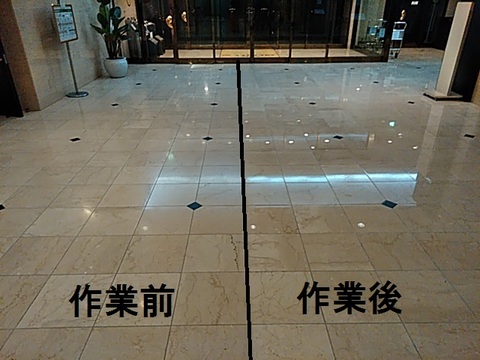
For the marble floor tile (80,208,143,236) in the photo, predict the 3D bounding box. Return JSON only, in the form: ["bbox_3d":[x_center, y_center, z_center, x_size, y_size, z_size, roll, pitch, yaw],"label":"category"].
[{"bbox_3d":[-0.972,0.319,2.882,0.400,0.020,0.416,-1,26,-1],"label":"marble floor tile"}]

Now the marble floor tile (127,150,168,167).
[{"bbox_3d":[-0.985,-0.224,4.000,0.400,0.020,0.412,-1,26,-1],"label":"marble floor tile"}]

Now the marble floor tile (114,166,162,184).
[{"bbox_3d":[-0.984,-0.043,3.636,0.400,0.020,0.416,-1,26,-1],"label":"marble floor tile"}]

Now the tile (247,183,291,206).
[{"bbox_3d":[0.227,0.126,3.265,0.400,0.020,0.412,-1,26,-1],"label":"tile"}]

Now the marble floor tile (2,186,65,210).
[{"bbox_3d":[-1.782,0.145,3.250,0.400,0.020,0.416,-1,26,-1],"label":"marble floor tile"}]

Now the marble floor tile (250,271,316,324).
[{"bbox_3d":[0.243,0.661,2.119,0.397,0.016,0.413,-1,26,-1],"label":"marble floor tile"}]

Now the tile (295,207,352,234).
[{"bbox_3d":[0.631,0.303,2.891,0.398,0.020,0.412,-1,26,-1],"label":"tile"}]

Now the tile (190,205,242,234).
[{"bbox_3d":[-0.169,0.311,2.890,0.400,0.020,0.416,-1,26,-1],"label":"tile"}]

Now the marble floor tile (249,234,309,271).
[{"bbox_3d":[0.236,0.487,2.510,0.398,0.020,0.412,-1,26,-1],"label":"marble floor tile"}]

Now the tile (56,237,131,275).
[{"bbox_3d":[-0.963,0.497,2.498,0.398,0.020,0.412,-1,26,-1],"label":"tile"}]

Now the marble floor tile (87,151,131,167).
[{"bbox_3d":[-1.385,-0.220,4.004,0.398,0.020,0.412,-1,26,-1],"label":"marble floor tile"}]

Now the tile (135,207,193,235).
[{"bbox_3d":[-0.569,0.314,2.879,0.398,0.020,0.412,-1,26,-1],"label":"tile"}]

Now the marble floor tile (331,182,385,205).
[{"bbox_3d":[1.026,0.119,3.273,0.398,0.020,0.412,-1,26,-1],"label":"marble floor tile"}]

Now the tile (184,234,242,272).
[{"bbox_3d":[-0.159,0.486,2.487,0.397,0.016,0.413,-1,26,-1],"label":"tile"}]

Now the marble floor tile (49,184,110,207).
[{"bbox_3d":[-1.373,0.141,3.247,0.400,0.020,0.412,-1,26,-1],"label":"marble floor tile"}]

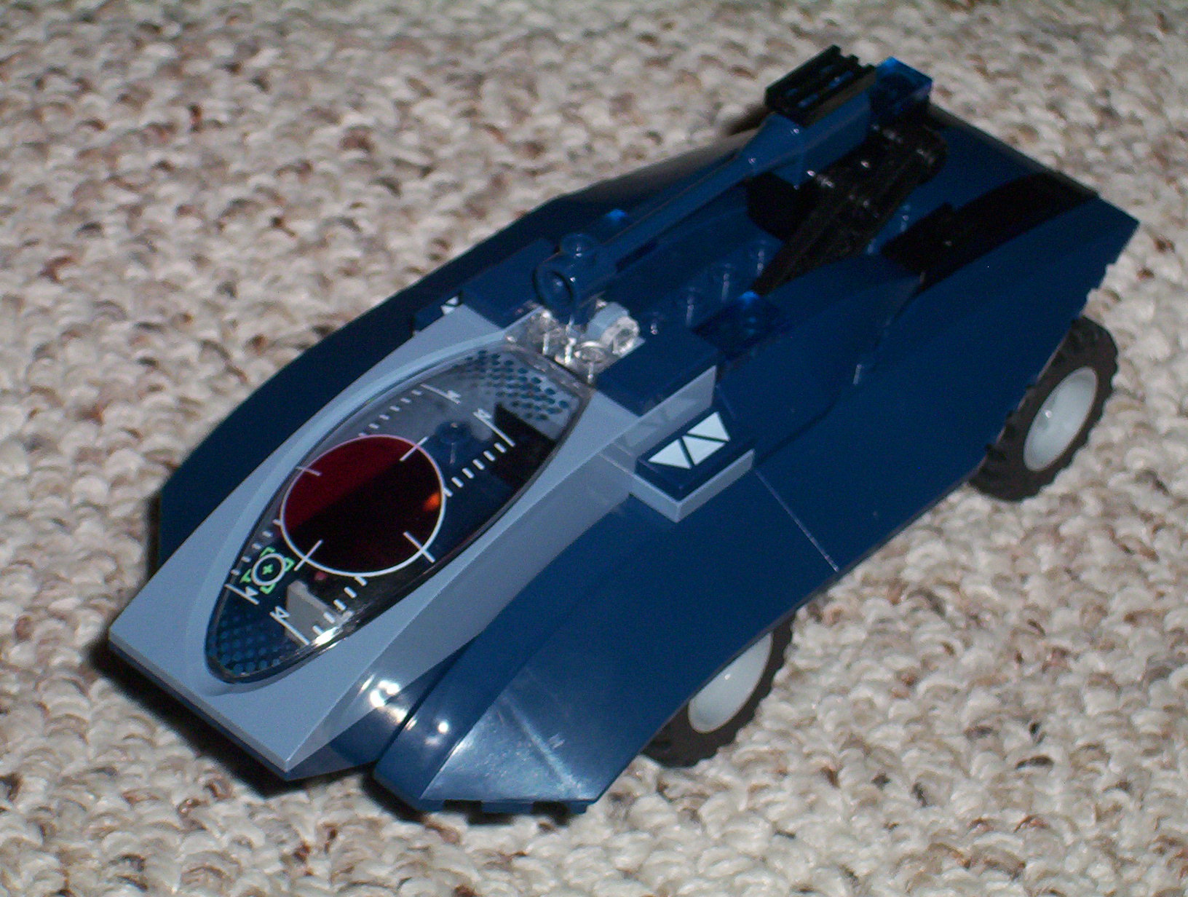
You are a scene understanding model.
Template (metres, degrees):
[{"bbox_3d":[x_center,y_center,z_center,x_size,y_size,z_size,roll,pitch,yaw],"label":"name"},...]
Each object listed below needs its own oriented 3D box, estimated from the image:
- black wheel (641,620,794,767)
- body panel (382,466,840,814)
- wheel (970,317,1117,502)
[{"bbox_3d":[0.014,0.029,0.600,0.014,0.030,0.030,33,48,26],"label":"black wheel"},{"bbox_3d":[0.002,0.027,0.563,0.025,0.019,0.065,33,48,26],"label":"body panel"},{"bbox_3d":[0.065,-0.008,0.647,0.014,0.030,0.030,33,48,26],"label":"wheel"}]

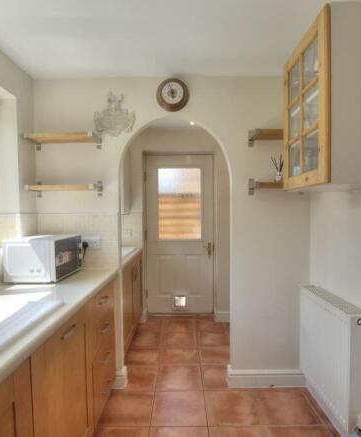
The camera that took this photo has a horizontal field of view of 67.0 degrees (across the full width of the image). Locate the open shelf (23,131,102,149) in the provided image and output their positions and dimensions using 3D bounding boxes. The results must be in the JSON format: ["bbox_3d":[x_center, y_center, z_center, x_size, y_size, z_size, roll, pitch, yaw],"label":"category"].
[{"bbox_3d":[-0.806,-0.557,1.886,0.475,0.119,0.180,0,1,0],"label":"open shelf"}]

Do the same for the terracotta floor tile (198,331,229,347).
[{"bbox_3d":[0.350,1.261,2.863,0.345,0.010,0.338,0,1,0],"label":"terracotta floor tile"}]

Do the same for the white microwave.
[{"bbox_3d":[-0.893,0.249,1.809,0.310,0.254,0.415,0,1,0],"label":"white microwave"}]

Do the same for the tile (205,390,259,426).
[{"bbox_3d":[0.346,1.251,1.808,0.340,0.010,0.332,0,1,0],"label":"tile"}]

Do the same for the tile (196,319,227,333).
[{"bbox_3d":[0.350,1.255,3.215,0.345,0.010,0.338,0,1,0],"label":"tile"}]

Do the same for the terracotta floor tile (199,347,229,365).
[{"bbox_3d":[0.348,1.238,2.458,0.340,0.010,0.332,0,1,0],"label":"terracotta floor tile"}]

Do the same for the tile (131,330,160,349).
[{"bbox_3d":[-0.355,1.238,2.787,0.340,0.010,0.332,0,1,0],"label":"tile"}]

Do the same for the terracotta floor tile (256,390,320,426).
[{"bbox_3d":[0.708,1.280,1.848,0.345,0.010,0.338,0,1,0],"label":"terracotta floor tile"}]

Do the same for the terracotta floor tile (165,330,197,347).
[{"bbox_3d":[-0.003,1.261,2.863,0.345,0.010,0.338,0,1,0],"label":"terracotta floor tile"}]

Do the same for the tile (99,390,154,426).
[{"bbox_3d":[-0.359,1.257,1.811,0.340,0.010,0.332,0,1,0],"label":"tile"}]

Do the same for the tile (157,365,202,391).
[{"bbox_3d":[-0.006,1.248,2.135,0.340,0.010,0.332,0,1,0],"label":"tile"}]

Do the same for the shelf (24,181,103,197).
[{"bbox_3d":[-0.805,-0.209,1.893,0.476,0.116,0.180,0,1,0],"label":"shelf"}]

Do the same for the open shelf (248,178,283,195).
[{"bbox_3d":[0.695,-0.225,1.886,0.405,0.121,0.180,0,1,0],"label":"open shelf"}]

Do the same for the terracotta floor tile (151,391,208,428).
[{"bbox_3d":[-0.007,1.280,1.848,0.345,0.010,0.338,0,1,0],"label":"terracotta floor tile"}]

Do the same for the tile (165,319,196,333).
[{"bbox_3d":[-0.002,1.255,3.215,0.345,0.010,0.338,0,1,0],"label":"tile"}]

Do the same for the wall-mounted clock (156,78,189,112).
[{"bbox_3d":[-0.055,-0.873,1.941,0.236,0.236,0.050,0,1,0],"label":"wall-mounted clock"}]

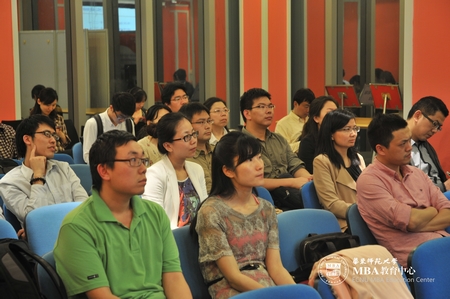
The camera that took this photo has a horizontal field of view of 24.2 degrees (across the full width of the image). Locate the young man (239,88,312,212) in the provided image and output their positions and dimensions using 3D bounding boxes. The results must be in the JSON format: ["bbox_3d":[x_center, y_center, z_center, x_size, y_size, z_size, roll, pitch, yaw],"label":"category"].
[{"bbox_3d":[0.346,0.291,6.352,0.520,1.291,0.800,-5,9,-33],"label":"young man"}]

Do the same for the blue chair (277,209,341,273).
[{"bbox_3d":[0.487,0.722,4.873,0.500,0.820,0.560,-4,8,-26],"label":"blue chair"}]

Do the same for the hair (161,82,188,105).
[{"bbox_3d":[-0.345,-0.379,7.100,0.160,0.150,0.180,-6,9,-35],"label":"hair"}]

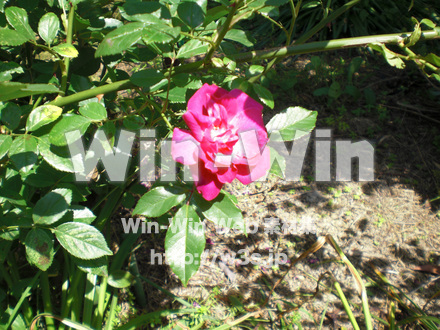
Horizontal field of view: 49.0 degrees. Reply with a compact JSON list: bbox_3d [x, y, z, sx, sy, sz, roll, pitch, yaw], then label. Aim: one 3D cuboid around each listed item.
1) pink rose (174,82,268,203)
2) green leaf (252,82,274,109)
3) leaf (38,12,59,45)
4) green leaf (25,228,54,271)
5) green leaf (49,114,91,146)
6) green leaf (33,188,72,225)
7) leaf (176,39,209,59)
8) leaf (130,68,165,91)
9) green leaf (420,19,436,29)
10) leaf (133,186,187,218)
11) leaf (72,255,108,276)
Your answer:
[{"bbox_3d":[0.000,-0.021,0.430,0.086,0.055,0.104,0,72,0],"label":"pink rose"},{"bbox_3d":[0.045,-0.072,0.510,0.023,0.006,0.036,-24,72,-46],"label":"green leaf"},{"bbox_3d":[-0.198,-0.158,0.560,0.023,0.007,0.049,-4,64,-5],"label":"leaf"},{"bbox_3d":[-0.178,0.084,0.480,0.027,0.006,0.044,-15,67,-7],"label":"green leaf"},{"bbox_3d":[-0.155,-0.034,0.500,0.047,0.008,0.034,-34,66,-18],"label":"green leaf"},{"bbox_3d":[-0.168,0.043,0.480,0.032,0.006,0.044,36,68,21],"label":"green leaf"},{"bbox_3d":[-0.032,-0.130,0.540,0.042,0.008,0.024,-27,61,-17],"label":"leaf"},{"bbox_3d":[-0.073,-0.088,0.501,0.040,0.006,0.033,10,54,8],"label":"leaf"},{"bbox_3d":[0.260,-0.176,0.600,0.018,0.006,0.017,23,50,21],"label":"green leaf"},{"bbox_3d":[-0.061,0.036,0.473,0.054,0.008,0.030,-20,53,-8],"label":"leaf"},{"bbox_3d":[-0.143,0.108,0.544,0.054,0.008,0.028,22,53,18],"label":"leaf"}]

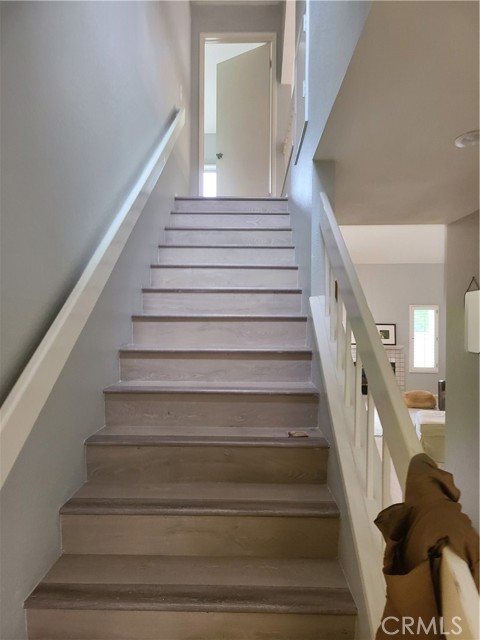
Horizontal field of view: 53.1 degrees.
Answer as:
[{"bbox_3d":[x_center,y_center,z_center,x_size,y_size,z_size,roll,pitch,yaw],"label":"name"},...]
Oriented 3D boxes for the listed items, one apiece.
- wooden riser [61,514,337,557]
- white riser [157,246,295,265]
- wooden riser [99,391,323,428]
[{"bbox_3d":[-0.153,0.825,1.849,1.059,0.160,0.022,0,0,1],"label":"wooden riser"},{"bbox_3d":[-0.102,-0.479,3.781,1.059,0.160,0.022,0,0,1],"label":"white riser"},{"bbox_3d":[-0.133,0.440,2.318,1.023,0.154,0.020,0,2,1],"label":"wooden riser"}]

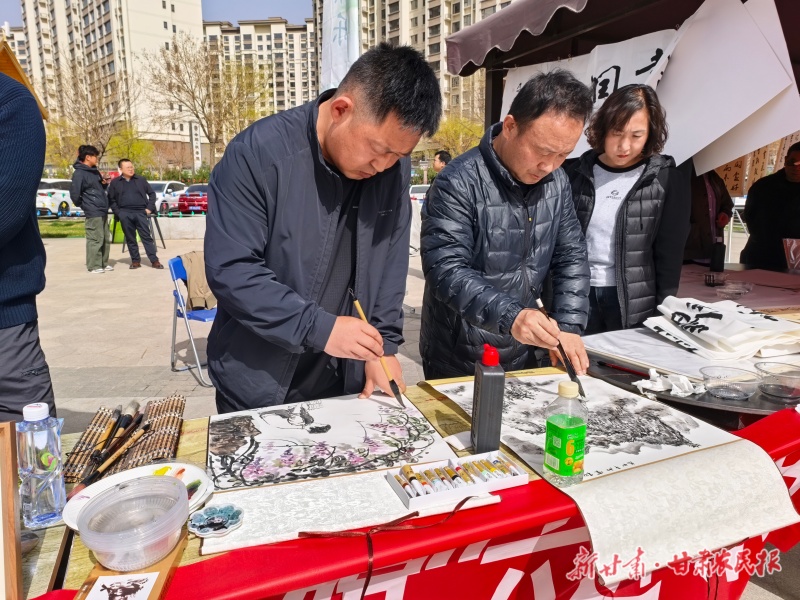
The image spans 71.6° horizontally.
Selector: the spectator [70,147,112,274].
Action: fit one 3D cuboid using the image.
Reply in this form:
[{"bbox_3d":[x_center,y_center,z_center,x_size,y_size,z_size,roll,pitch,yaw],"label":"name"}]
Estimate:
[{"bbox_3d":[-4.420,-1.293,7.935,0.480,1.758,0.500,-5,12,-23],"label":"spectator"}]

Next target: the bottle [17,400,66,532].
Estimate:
[{"bbox_3d":[-0.512,0.232,0.788,0.053,0.174,0.051,-4,12,-21],"label":"bottle"}]

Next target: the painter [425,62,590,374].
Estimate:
[{"bbox_3d":[0.265,0.151,1.532,0.530,1.450,0.490,-4,11,-23],"label":"painter"}]

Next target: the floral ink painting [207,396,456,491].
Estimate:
[{"bbox_3d":[-0.144,0.254,1.067,0.425,0.010,0.335,-3,11,-18],"label":"floral ink painting"}]

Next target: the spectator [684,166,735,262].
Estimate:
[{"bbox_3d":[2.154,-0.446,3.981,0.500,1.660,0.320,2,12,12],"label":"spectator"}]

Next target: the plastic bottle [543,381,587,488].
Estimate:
[{"bbox_3d":[0.268,0.214,0.890,0.057,0.169,0.056,0,11,0],"label":"plastic bottle"}]

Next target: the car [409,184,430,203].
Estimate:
[{"bbox_3d":[0.992,-4.197,24.038,1.820,1.470,4.600,0,10,0],"label":"car"}]

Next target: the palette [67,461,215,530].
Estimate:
[{"bbox_3d":[-0.380,0.293,0.820,0.200,0.020,0.200,0,10,0],"label":"palette"}]

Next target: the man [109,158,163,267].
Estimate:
[{"bbox_3d":[-4.220,-1.357,8.845,0.660,1.720,0.380,-5,12,-27],"label":"man"}]

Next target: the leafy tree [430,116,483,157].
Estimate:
[{"bbox_3d":[3.635,-7.448,30.662,4.600,5.900,4.400,0,10,0],"label":"leafy tree"}]

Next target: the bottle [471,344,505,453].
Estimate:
[{"bbox_3d":[0.155,0.173,0.998,0.045,0.190,0.065,-2,10,-8],"label":"bottle"}]

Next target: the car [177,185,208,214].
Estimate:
[{"bbox_3d":[-9.264,-5.121,27.675,1.820,1.460,4.650,1,11,4],"label":"car"}]

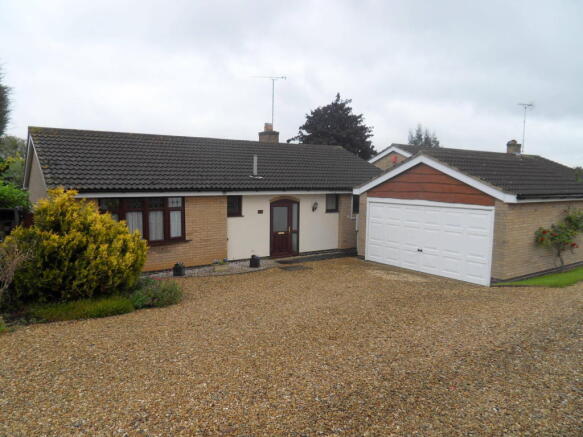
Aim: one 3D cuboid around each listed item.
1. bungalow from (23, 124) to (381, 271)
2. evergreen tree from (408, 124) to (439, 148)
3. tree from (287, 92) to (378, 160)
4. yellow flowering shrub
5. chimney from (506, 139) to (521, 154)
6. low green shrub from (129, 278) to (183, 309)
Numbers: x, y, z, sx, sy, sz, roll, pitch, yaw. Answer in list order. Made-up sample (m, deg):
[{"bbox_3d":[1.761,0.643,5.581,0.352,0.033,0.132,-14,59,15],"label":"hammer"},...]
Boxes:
[{"bbox_3d":[-3.027,-1.264,17.888,14.200,4.500,9.500,-4,7,-36],"label":"bungalow"},{"bbox_3d":[15.679,-6.286,48.000,4.200,10.500,4.200,-4,7,-36],"label":"evergreen tree"},{"bbox_3d":[3.095,-4.732,30.500,6.600,9.700,6.400,-4,7,-36],"label":"tree"},{"bbox_3d":[-4.569,0.508,8.750,2.650,2.400,2.500,-4,7,-36],"label":"yellow flowering shrub"},{"bbox_3d":[13.490,-4.416,24.500,0.600,0.950,0.650,-4,7,-36],"label":"chimney"},{"bbox_3d":[-2.709,1.419,8.050,1.000,0.480,0.800,-4,7,-36],"label":"low green shrub"}]

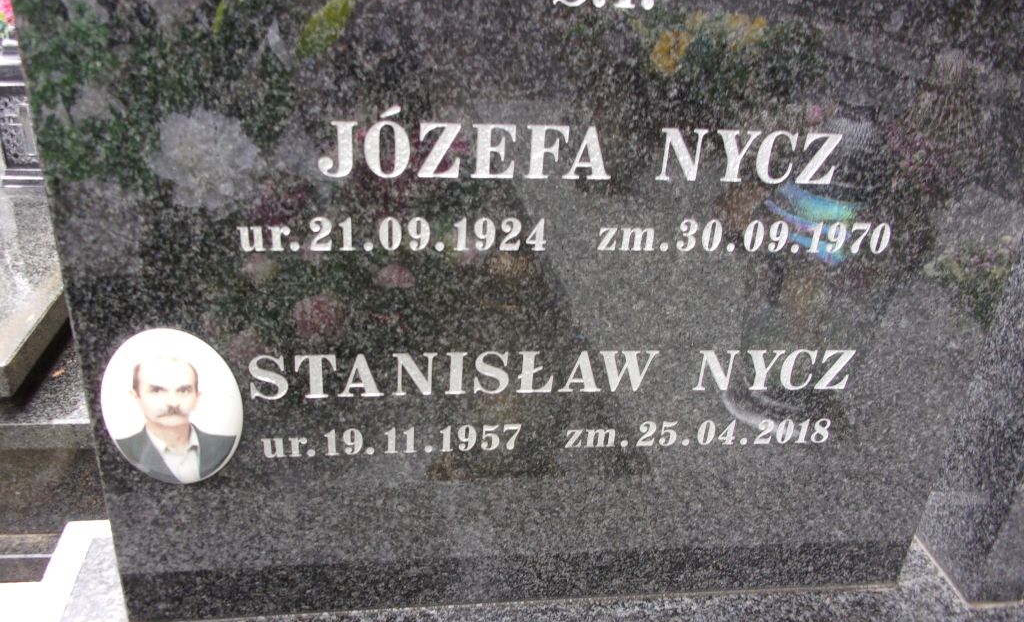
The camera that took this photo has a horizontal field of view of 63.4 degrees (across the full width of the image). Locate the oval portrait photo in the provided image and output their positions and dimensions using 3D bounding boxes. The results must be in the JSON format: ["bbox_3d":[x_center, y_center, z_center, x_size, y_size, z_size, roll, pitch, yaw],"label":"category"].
[{"bbox_3d":[-0.276,0.083,0.673,0.110,0.150,0.013,0,26,-8],"label":"oval portrait photo"}]

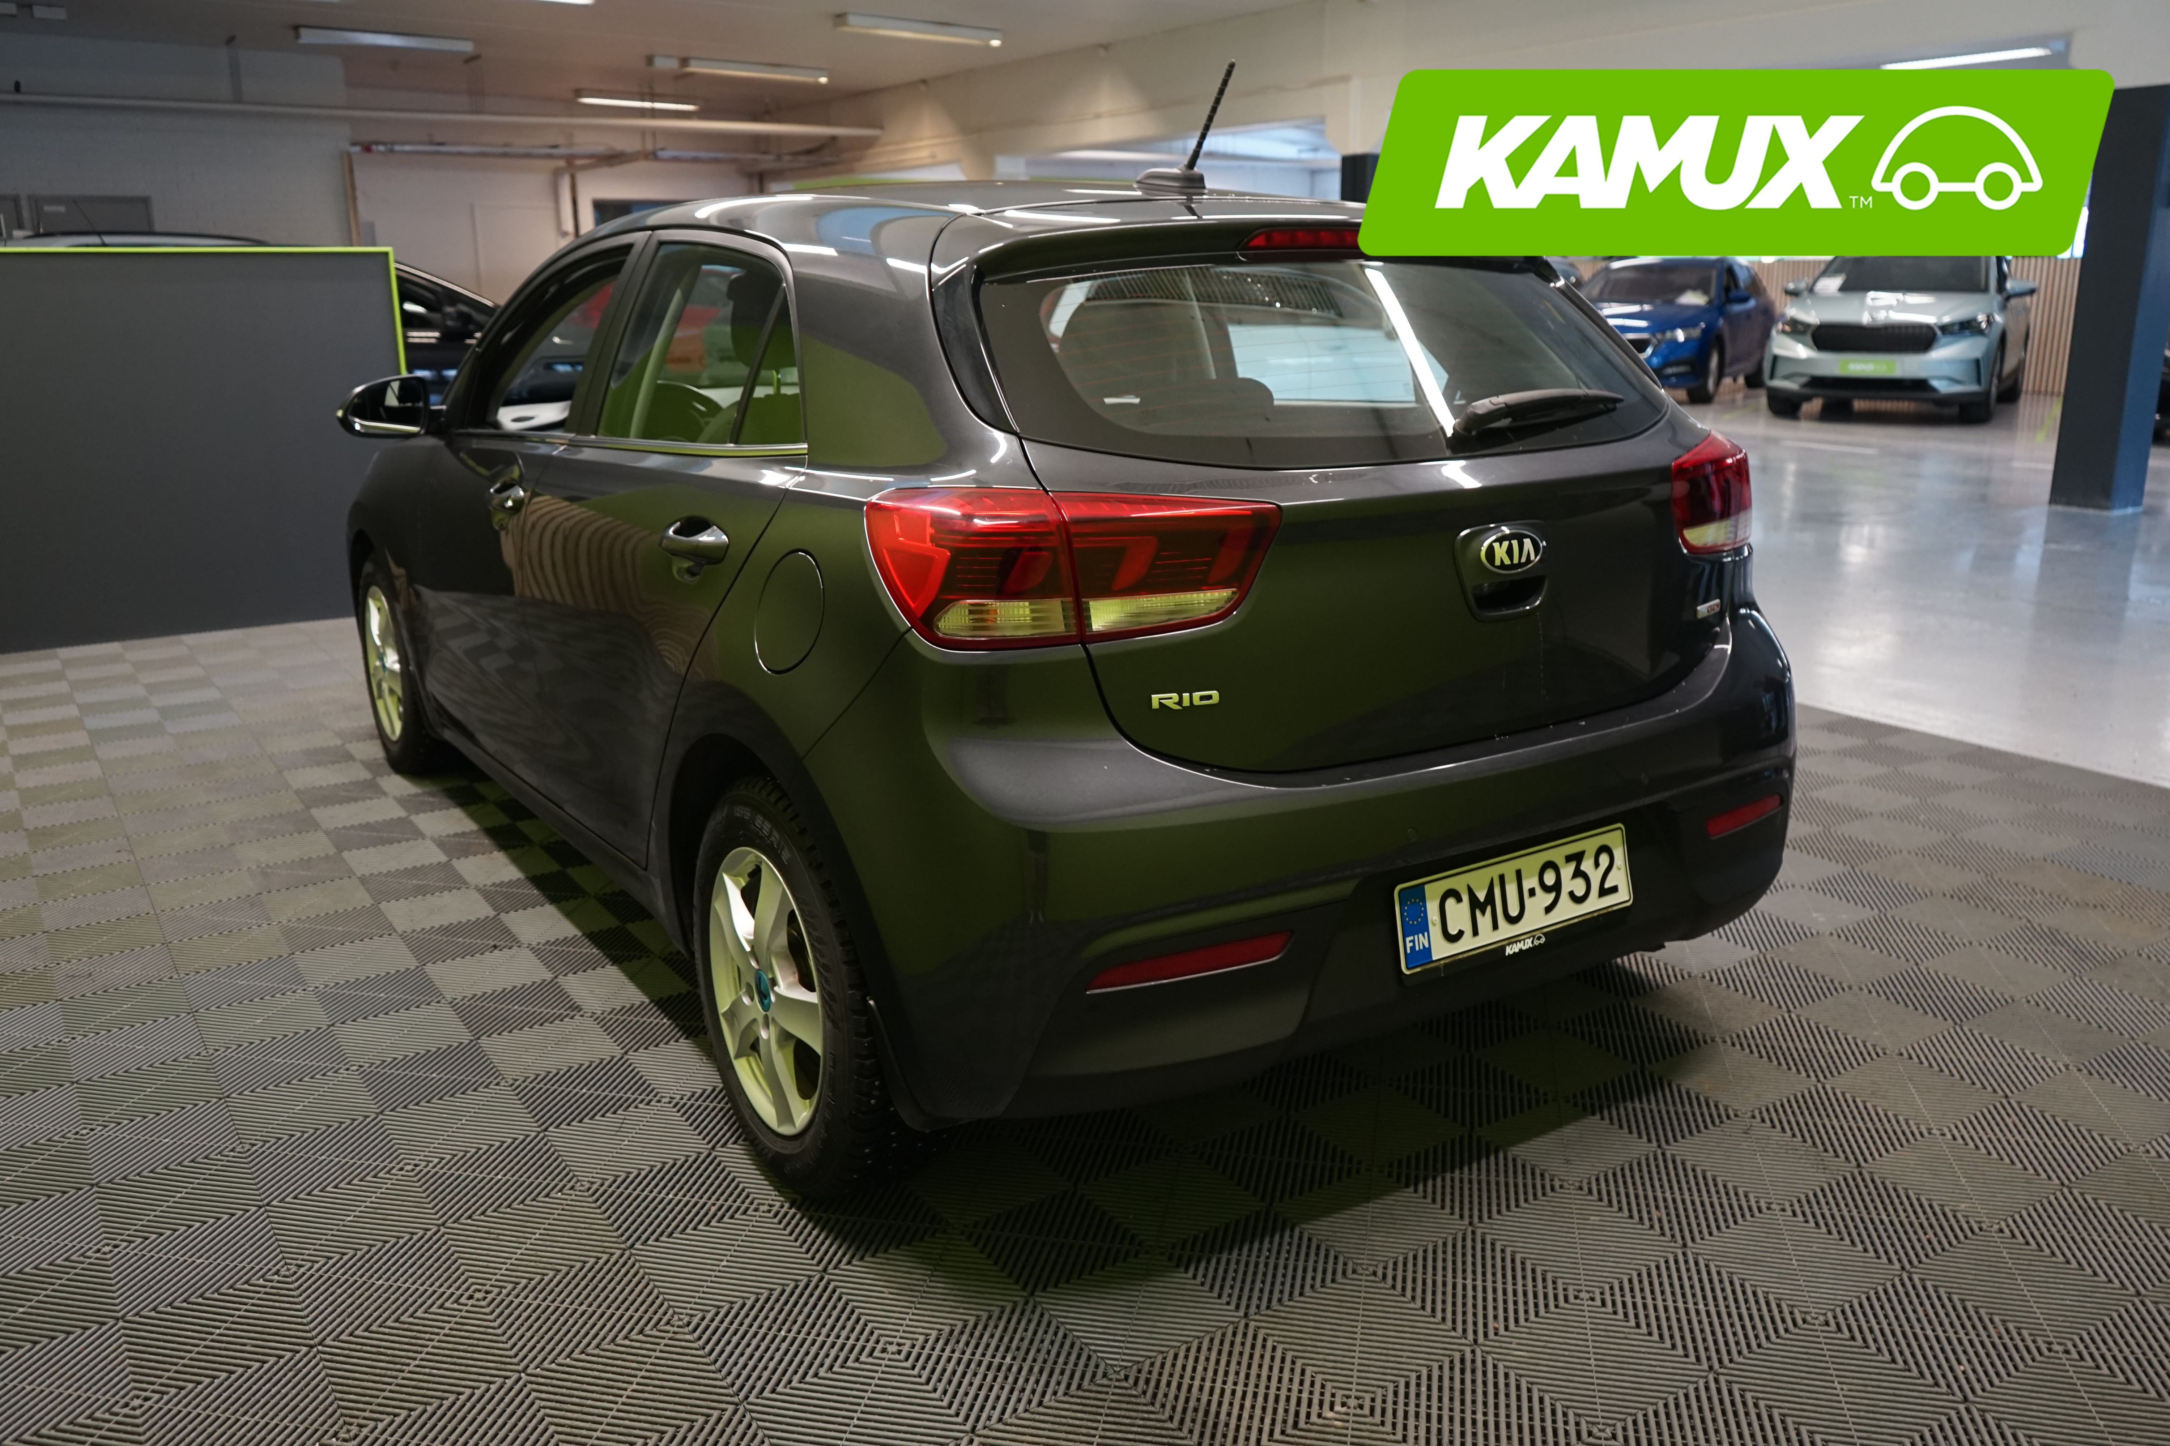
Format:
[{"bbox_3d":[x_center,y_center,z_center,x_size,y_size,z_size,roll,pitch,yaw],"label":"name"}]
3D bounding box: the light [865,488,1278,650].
[{"bbox_3d":[-0.004,-0.197,2.020,0.445,0.178,0.270,-10,17,-32],"label":"light"}]

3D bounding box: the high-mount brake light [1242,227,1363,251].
[{"bbox_3d":[0.363,-0.707,2.468,0.320,0.035,0.045,-9,17,-32],"label":"high-mount brake light"}]

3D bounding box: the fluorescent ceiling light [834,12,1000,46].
[{"bbox_3d":[-1.333,-5.735,13.969,1.530,0.120,0.170,-12,19,-39],"label":"fluorescent ceiling light"}]

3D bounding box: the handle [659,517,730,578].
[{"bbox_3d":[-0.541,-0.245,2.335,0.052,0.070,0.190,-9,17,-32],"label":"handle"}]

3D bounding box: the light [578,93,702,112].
[{"bbox_3d":[-5.315,-7.415,20.088,1.530,0.120,0.170,-10,17,-34],"label":"light"}]

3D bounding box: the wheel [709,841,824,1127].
[{"bbox_3d":[-0.385,0.367,2.424,0.170,0.410,0.410,-9,17,-32],"label":"wheel"}]

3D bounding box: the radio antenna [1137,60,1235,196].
[{"bbox_3d":[0.169,-0.928,2.651,0.060,0.195,0.210,-10,17,-32],"label":"radio antenna"}]

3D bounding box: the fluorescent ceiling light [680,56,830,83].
[{"bbox_3d":[-3.406,-6.781,17.549,1.530,0.120,0.170,-10,17,-34],"label":"fluorescent ceiling light"}]

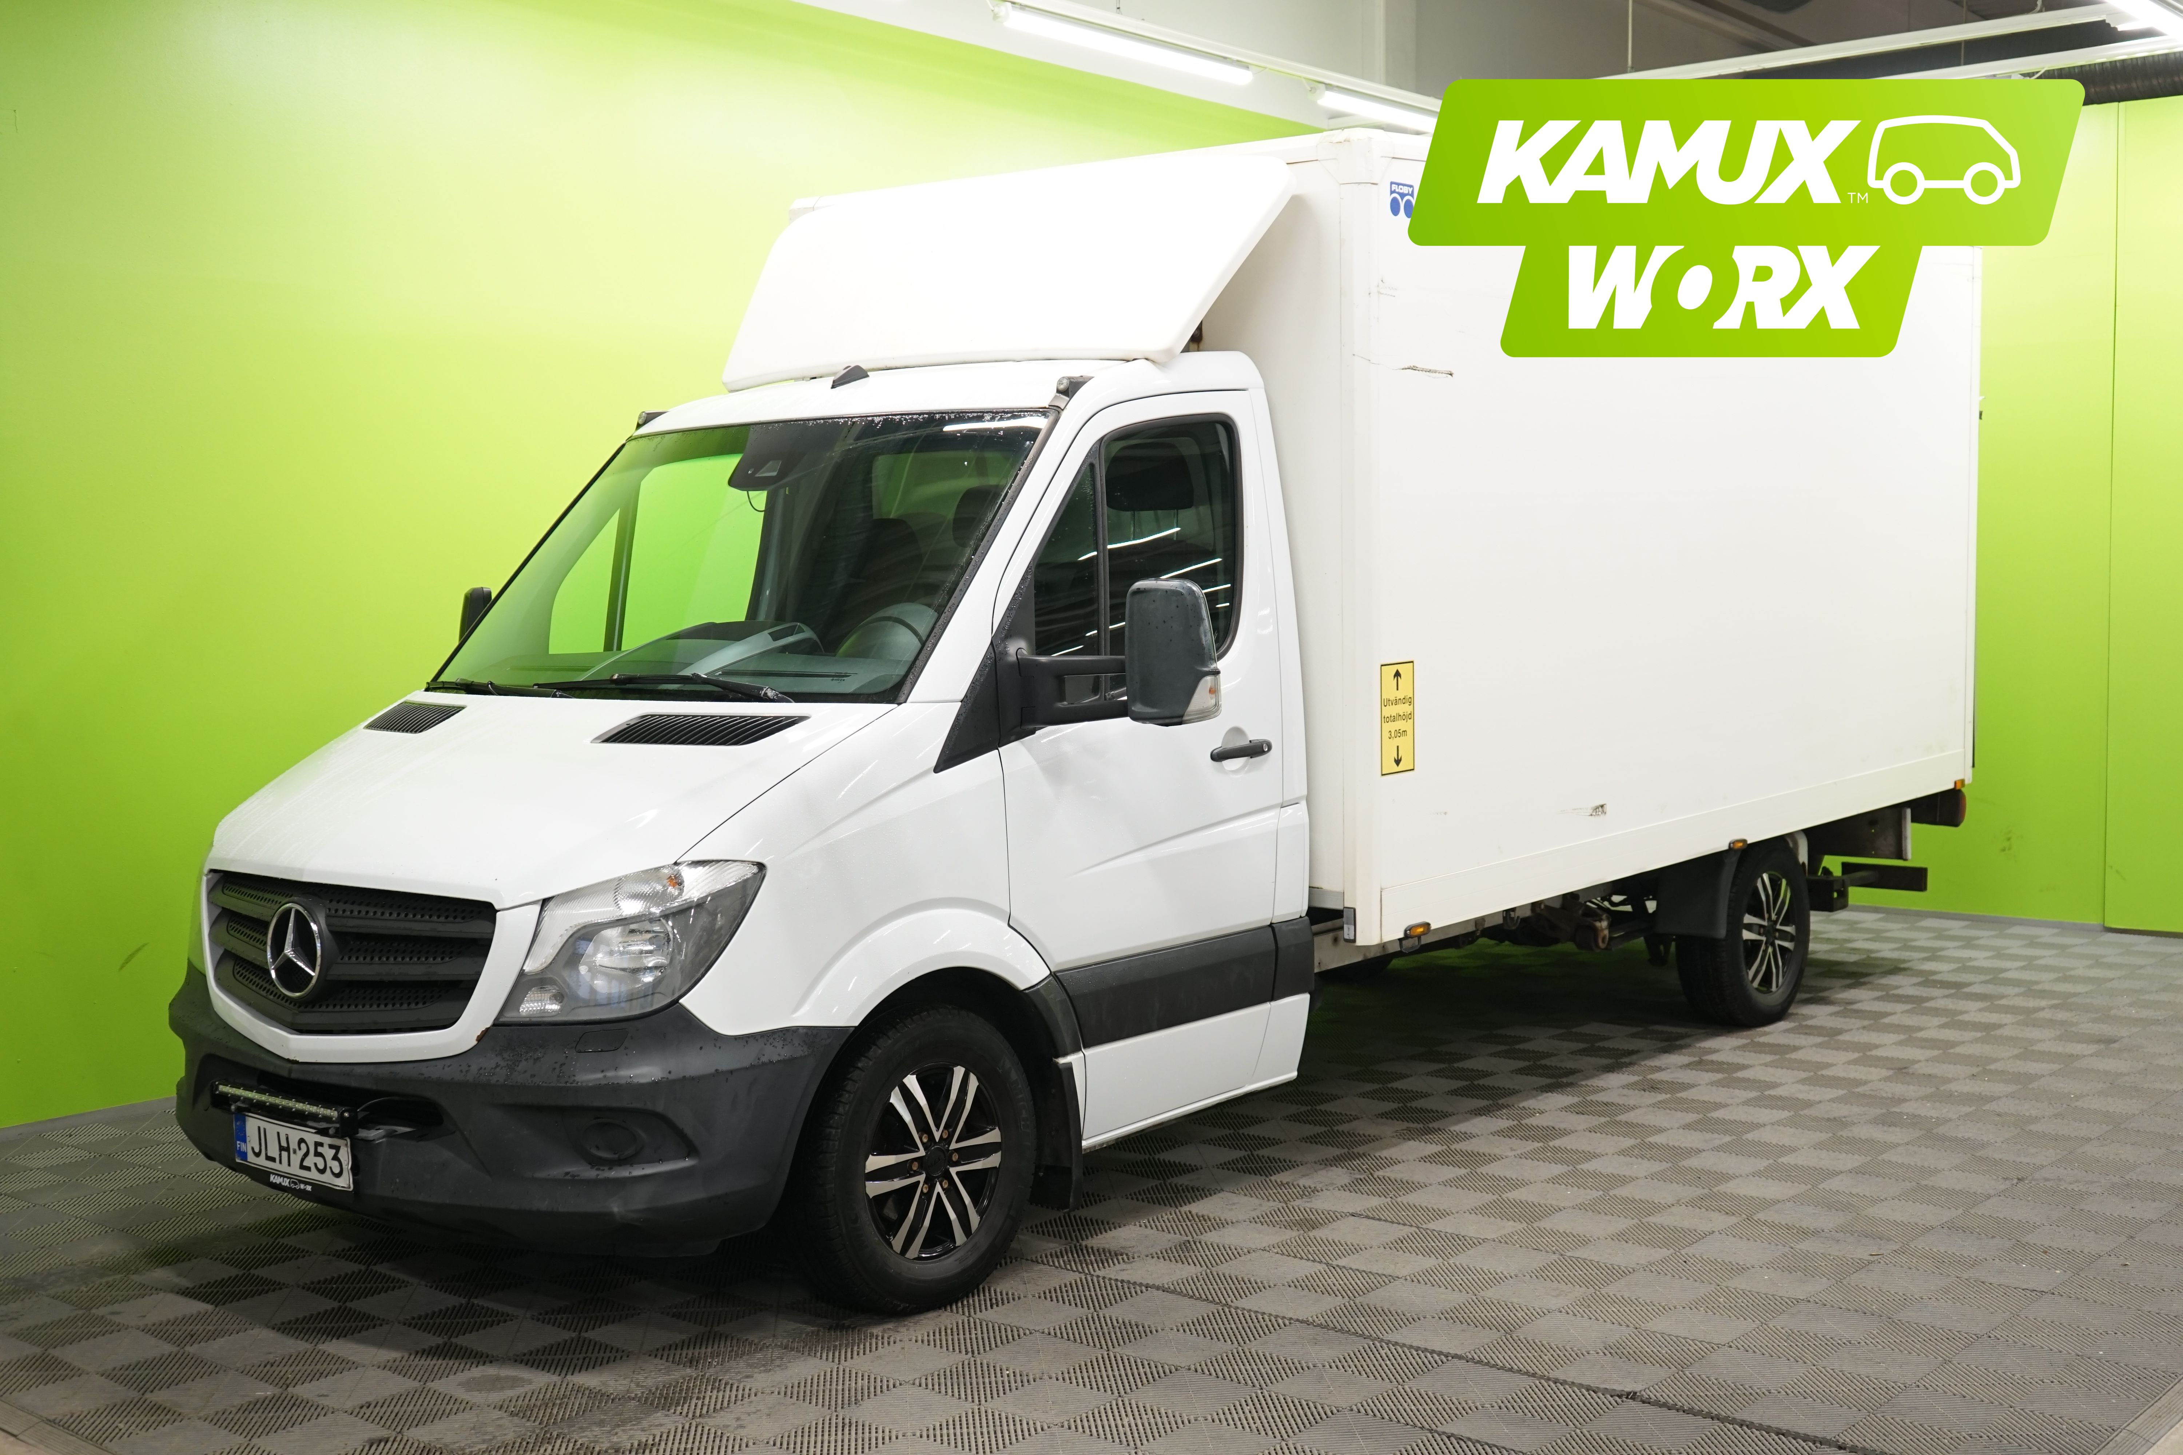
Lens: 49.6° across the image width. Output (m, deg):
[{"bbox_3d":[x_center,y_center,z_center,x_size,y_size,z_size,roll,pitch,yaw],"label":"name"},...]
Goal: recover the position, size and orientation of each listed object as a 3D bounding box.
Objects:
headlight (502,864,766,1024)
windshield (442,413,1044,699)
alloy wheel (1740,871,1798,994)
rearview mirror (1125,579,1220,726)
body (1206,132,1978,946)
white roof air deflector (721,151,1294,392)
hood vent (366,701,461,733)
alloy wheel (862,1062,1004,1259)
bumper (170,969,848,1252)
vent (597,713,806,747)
[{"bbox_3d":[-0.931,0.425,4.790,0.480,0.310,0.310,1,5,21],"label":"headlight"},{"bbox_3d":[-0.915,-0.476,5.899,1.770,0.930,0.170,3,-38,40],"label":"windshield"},{"bbox_3d":[2.404,0.730,8.573,0.160,0.440,0.440,3,5,40],"label":"alloy wheel"},{"bbox_3d":[0.183,-0.164,5.243,0.205,0.340,0.135,3,6,40],"label":"rearview mirror"},{"bbox_3d":[1.354,-0.722,8.729,2.178,2.185,4.597,4,7,40],"label":"body"},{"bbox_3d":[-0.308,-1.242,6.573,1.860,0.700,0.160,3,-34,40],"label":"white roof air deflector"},{"bbox_3d":[-1.676,-0.021,5.852,0.165,0.050,0.440,-30,20,-30],"label":"hood vent"},{"bbox_3d":[-0.387,0.955,5.273,0.160,0.440,0.440,3,5,40],"label":"alloy wheel"},{"bbox_3d":[-1.474,0.786,5.315,1.960,0.530,0.760,3,6,40],"label":"bumper"},{"bbox_3d":[-0.861,0.001,5.165,0.440,0.050,0.165,1,27,25],"label":"vent"}]

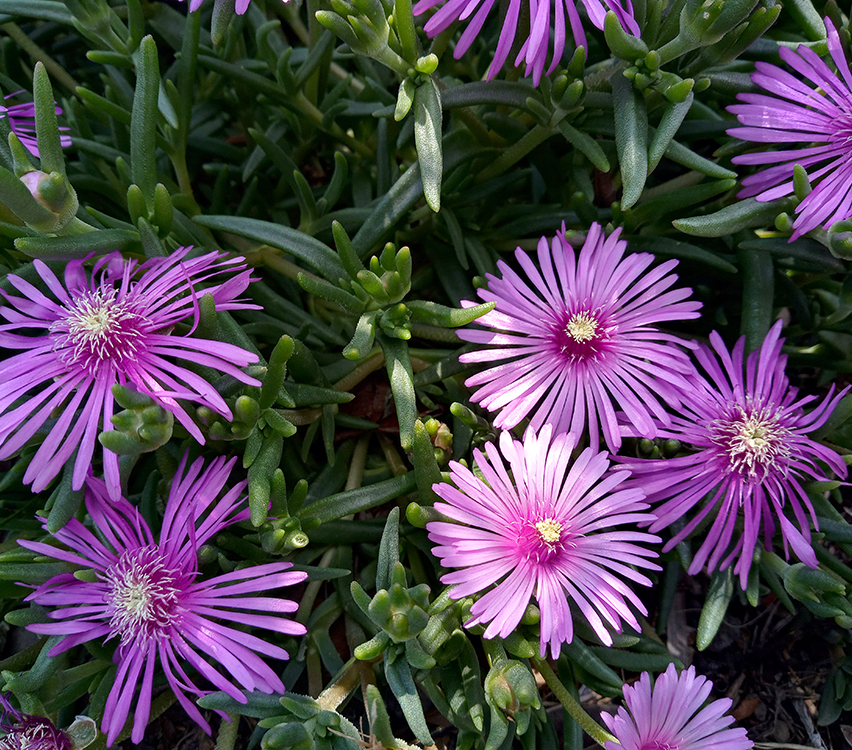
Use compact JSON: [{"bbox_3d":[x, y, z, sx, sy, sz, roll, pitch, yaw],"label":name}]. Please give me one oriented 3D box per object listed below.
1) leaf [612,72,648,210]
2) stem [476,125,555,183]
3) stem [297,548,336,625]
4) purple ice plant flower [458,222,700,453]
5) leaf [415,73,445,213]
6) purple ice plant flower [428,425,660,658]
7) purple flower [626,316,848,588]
[{"bbox_3d":[0.052,-0.060,0.208,0.008,0.036,0.006,-3,21,0],"label":"leaf"},{"bbox_3d":[0.025,-0.062,0.226,0.027,0.004,0.004,-36,90,13],"label":"stem"},{"bbox_3d":[-0.029,0.056,0.215,0.004,0.004,0.023,26,102,0],"label":"stem"},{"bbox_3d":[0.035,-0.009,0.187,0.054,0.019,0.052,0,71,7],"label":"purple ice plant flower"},{"bbox_3d":[0.001,-0.058,0.203,0.007,0.035,0.006,-4,21,0],"label":"leaf"},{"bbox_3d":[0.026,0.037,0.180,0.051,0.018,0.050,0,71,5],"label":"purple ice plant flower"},{"bbox_3d":[0.072,0.018,0.187,0.051,0.020,0.056,0,69,5],"label":"purple flower"}]

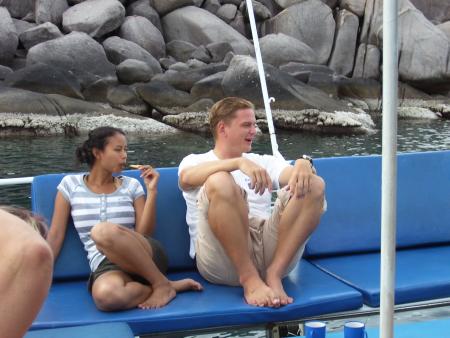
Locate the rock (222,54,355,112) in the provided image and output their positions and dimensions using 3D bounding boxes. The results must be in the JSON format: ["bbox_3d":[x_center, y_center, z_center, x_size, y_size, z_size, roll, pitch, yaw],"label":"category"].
[{"bbox_3d":[1.407,-1.837,18.444,2.871,1.262,1.740,0,7,0],"label":"rock"}]

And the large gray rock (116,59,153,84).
[{"bbox_3d":[-2.000,-2.154,18.966,0.800,0.592,0.696,0,7,0],"label":"large gray rock"}]

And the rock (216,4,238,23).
[{"bbox_3d":[0.063,-3.940,21.750,0.505,0.435,0.479,0,7,0],"label":"rock"}]

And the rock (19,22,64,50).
[{"bbox_3d":[-4.464,-3.223,20.880,1.087,0.696,0.870,0,7,0],"label":"rock"}]

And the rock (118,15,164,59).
[{"bbox_3d":[-1.997,-3.121,20.532,1.131,1.087,1.044,0,7,0],"label":"rock"}]

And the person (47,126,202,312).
[{"bbox_3d":[-0.446,0.182,3.680,0.630,0.690,0.750,-1,7,-12],"label":"person"}]

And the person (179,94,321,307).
[{"bbox_3d":[0.108,0.103,3.610,0.580,0.820,0.640,-2,7,-15],"label":"person"}]

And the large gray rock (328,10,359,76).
[{"bbox_3d":[2.858,-3.027,20.706,0.722,1.566,0.870,0,7,0],"label":"large gray rock"}]

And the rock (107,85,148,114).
[{"bbox_3d":[-2.055,-1.465,18.096,0.887,0.652,0.783,0,7,0],"label":"rock"}]

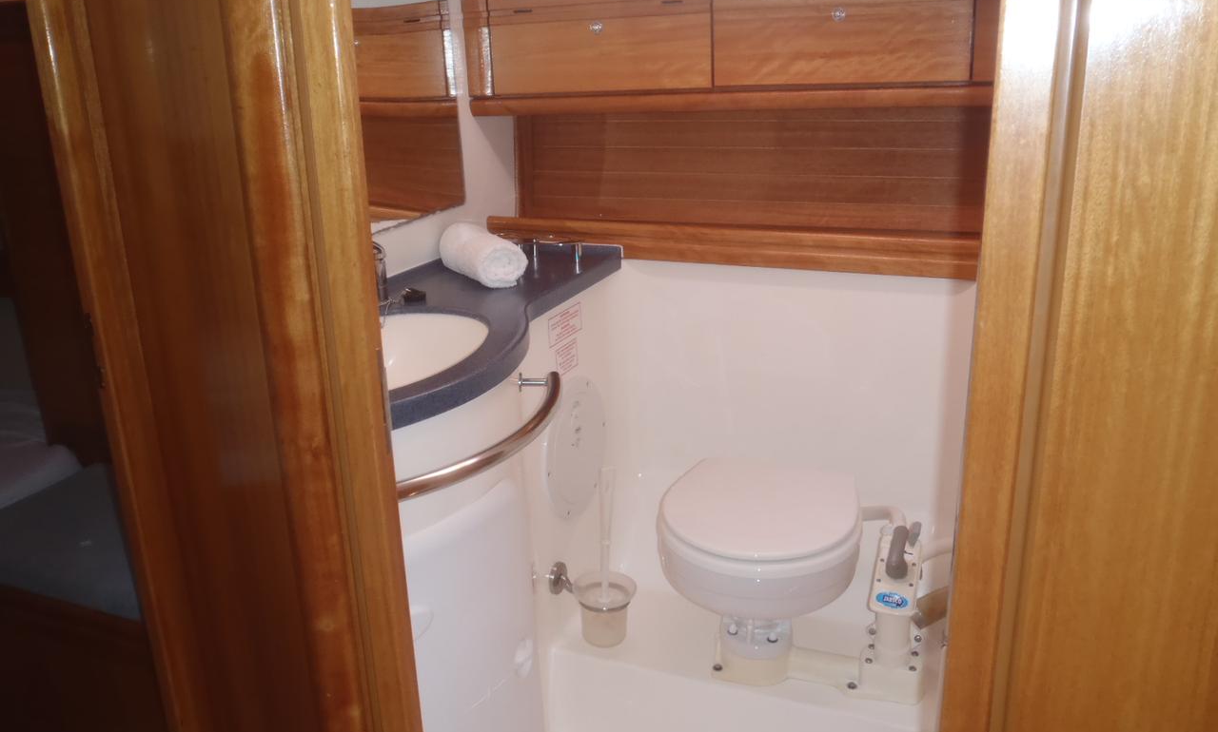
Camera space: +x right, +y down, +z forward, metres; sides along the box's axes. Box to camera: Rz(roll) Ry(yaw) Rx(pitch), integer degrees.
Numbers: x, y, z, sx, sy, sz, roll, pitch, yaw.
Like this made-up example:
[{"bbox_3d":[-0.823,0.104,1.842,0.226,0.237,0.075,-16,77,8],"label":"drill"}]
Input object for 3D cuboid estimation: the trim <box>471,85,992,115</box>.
[{"bbox_3d":[0.181,-0.467,1.727,0.960,0.041,0.055,6,19,23],"label":"trim"}]

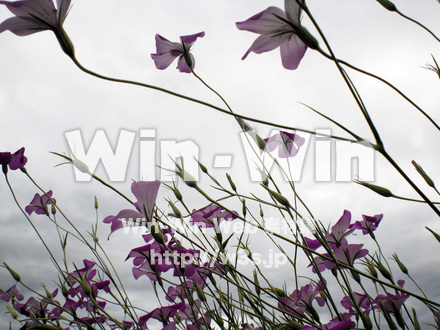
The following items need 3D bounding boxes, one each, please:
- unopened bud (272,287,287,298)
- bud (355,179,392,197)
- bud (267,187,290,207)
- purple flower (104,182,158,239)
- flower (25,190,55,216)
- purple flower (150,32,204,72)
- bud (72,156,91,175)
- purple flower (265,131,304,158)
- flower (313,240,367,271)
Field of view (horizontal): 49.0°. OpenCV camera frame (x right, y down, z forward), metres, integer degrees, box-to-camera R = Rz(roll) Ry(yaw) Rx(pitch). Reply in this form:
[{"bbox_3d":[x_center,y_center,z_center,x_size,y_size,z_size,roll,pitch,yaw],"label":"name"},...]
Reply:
[{"bbox_3d":[0.065,0.140,0.530,0.021,0.008,0.008,33,-13,30],"label":"unopened bud"},{"bbox_3d":[0.130,0.020,0.410,0.033,0.008,0.008,20,0,9],"label":"bud"},{"bbox_3d":[0.054,0.029,0.450,0.033,0.009,0.009,38,-14,27],"label":"bud"},{"bbox_3d":[-0.074,0.040,0.420,0.052,0.031,0.050,-40,-26,-11],"label":"purple flower"},{"bbox_3d":[-0.283,0.061,0.760,0.047,0.032,0.049,-43,-40,8],"label":"flower"},{"bbox_3d":[-0.040,-0.107,0.460,0.052,0.033,0.048,28,-69,-41],"label":"purple flower"},{"bbox_3d":[-0.126,0.001,0.440,0.009,0.021,0.009,-47,-15,0],"label":"bud"},{"bbox_3d":[0.076,-0.024,0.570,0.046,0.024,0.036,-8,-44,-8],"label":"purple flower"},{"bbox_3d":[0.110,0.084,0.440,0.048,0.027,0.051,-22,-29,-3],"label":"flower"}]

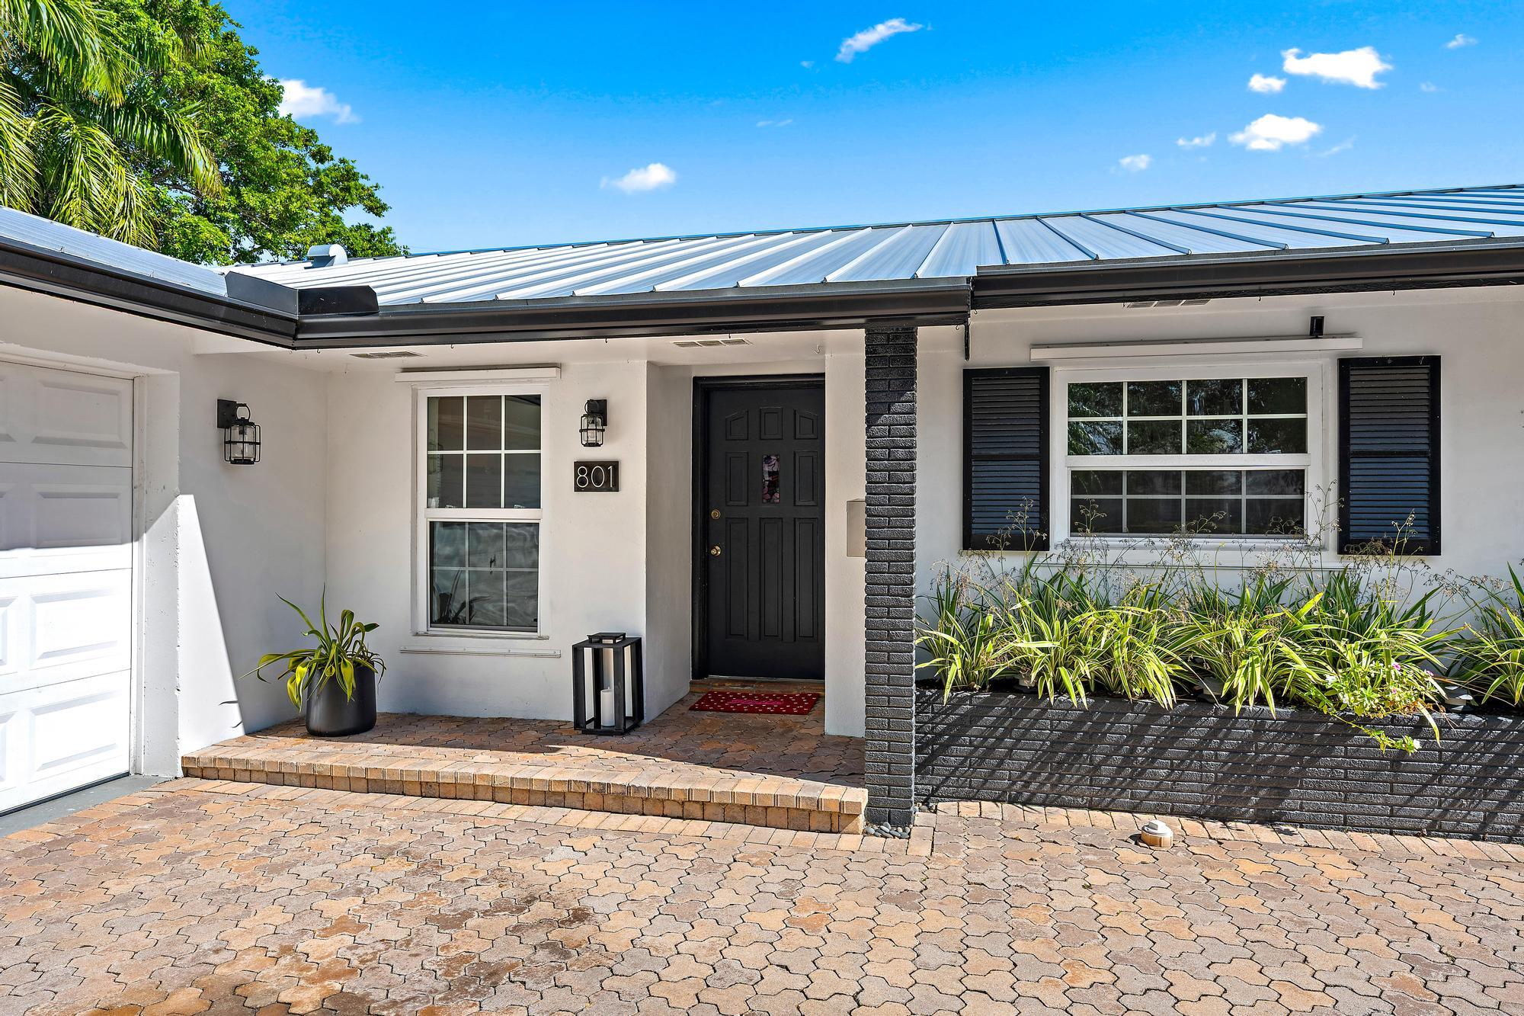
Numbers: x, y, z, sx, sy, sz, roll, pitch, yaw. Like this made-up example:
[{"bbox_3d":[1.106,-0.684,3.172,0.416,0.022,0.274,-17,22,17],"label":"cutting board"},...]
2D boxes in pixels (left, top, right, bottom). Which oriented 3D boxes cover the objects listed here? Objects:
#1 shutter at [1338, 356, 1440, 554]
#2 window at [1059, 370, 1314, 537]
[{"bbox_3d":[3.214,-0.264,4.776,0.466,1.005,0.040,0,0,12],"label":"shutter"},{"bbox_3d":[2.305,-0.283,5.051,1.310,0.930,0.090,0,0,12],"label":"window"}]

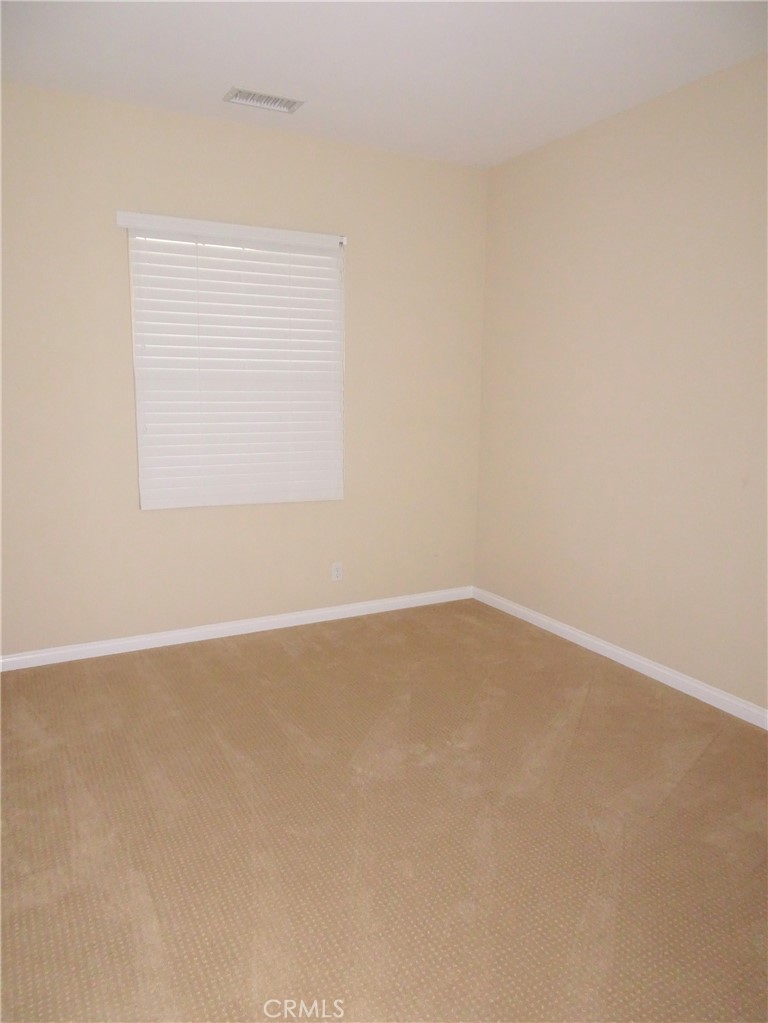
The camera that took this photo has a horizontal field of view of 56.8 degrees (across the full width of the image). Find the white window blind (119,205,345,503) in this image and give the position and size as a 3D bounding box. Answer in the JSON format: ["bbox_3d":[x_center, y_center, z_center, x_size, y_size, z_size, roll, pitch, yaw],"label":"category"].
[{"bbox_3d":[-0.759,-0.755,3.808,1.202,1.465,0.085,-5,11,-28],"label":"white window blind"}]

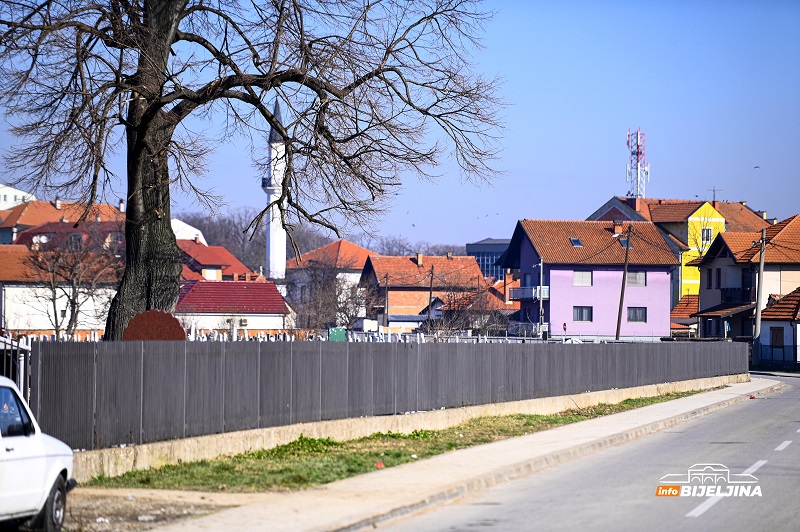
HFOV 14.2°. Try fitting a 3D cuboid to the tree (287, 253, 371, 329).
[{"bbox_3d":[-5.397,2.777,243.004,6.640,7.740,6.000,0,-1,0],"label":"tree"}]

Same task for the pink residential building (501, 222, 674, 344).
[{"bbox_3d":[16.093,1.770,277.147,12.000,11.200,11.200,0,-1,-17],"label":"pink residential building"}]

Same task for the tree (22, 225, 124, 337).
[{"bbox_3d":[-17.693,1.482,175.015,5.650,7.260,5.200,0,-1,0],"label":"tree"}]

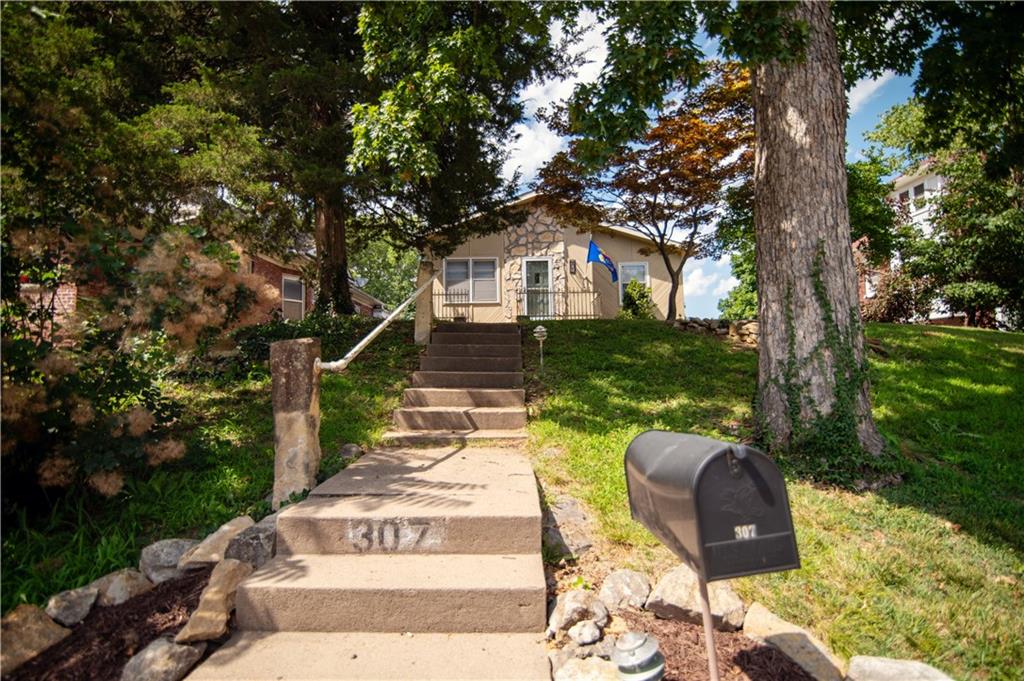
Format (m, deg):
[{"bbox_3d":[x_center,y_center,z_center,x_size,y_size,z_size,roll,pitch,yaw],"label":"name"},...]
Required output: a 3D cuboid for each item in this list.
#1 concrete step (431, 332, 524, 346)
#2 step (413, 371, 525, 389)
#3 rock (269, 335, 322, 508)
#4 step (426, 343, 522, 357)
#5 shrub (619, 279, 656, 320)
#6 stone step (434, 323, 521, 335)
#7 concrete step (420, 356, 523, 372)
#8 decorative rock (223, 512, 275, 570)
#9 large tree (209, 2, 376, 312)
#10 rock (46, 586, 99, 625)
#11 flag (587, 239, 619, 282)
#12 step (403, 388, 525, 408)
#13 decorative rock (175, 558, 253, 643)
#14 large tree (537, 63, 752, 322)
[{"bbox_3d":[-0.462,-0.015,6.140,1.170,0.155,0.380,0,-1,0],"label":"concrete step"},{"bbox_3d":[-0.483,0.448,5.210,1.220,0.170,0.400,0,-2,0],"label":"step"},{"bbox_3d":[-1.210,0.450,2.560,0.220,0.920,0.190,0,-2,0],"label":"rock"},{"bbox_3d":[-0.461,0.138,5.760,1.170,0.155,0.380,0,-1,0],"label":"step"},{"bbox_3d":[3.700,-1.130,13.400,1.100,1.200,1.050,0,-2,0],"label":"shrub"},{"bbox_3d":[-0.472,-0.167,6.520,1.170,0.150,0.380,0,-1,0],"label":"stone step"},{"bbox_3d":[-0.463,0.275,5.380,1.170,0.160,0.380,0,-1,0],"label":"concrete step"},{"bbox_3d":[-1.220,0.925,2.120,0.220,0.200,0.250,0,-2,0],"label":"decorative rock"},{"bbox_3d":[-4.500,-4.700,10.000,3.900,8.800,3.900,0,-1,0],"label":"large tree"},{"bbox_3d":[-1.840,1.105,1.900,0.180,0.130,0.140,1,-2,-22],"label":"rock"},{"bbox_3d":[2.790,-2.460,14.000,1.000,1.350,0.400,0,-1,0],"label":"flag"},{"bbox_3d":[-0.479,0.600,4.800,1.220,0.175,0.400,0,-2,0],"label":"step"},{"bbox_3d":[-1.170,1.030,1.800,0.190,0.210,0.300,0,-1,0],"label":"decorative rock"},{"bbox_3d":[2.950,-3.100,9.800,4.500,5.400,4.200,0,-2,0],"label":"large tree"}]

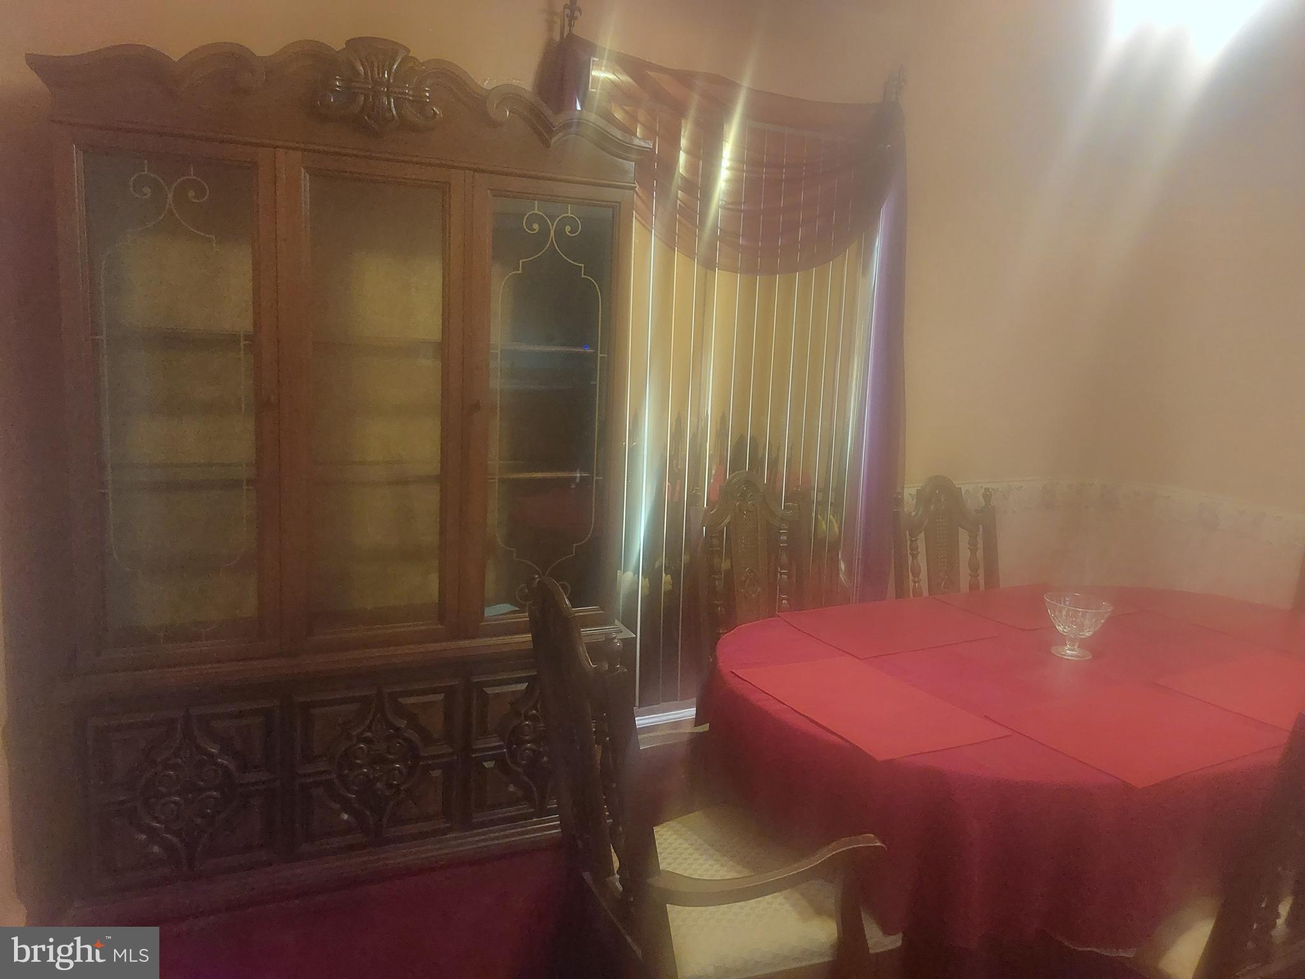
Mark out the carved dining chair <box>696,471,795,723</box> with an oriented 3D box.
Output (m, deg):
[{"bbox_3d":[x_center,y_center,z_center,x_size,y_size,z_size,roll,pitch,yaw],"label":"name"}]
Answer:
[{"bbox_3d":[0.412,0.507,2.875,0.490,1.070,0.570,-1,9,-24],"label":"carved dining chair"}]

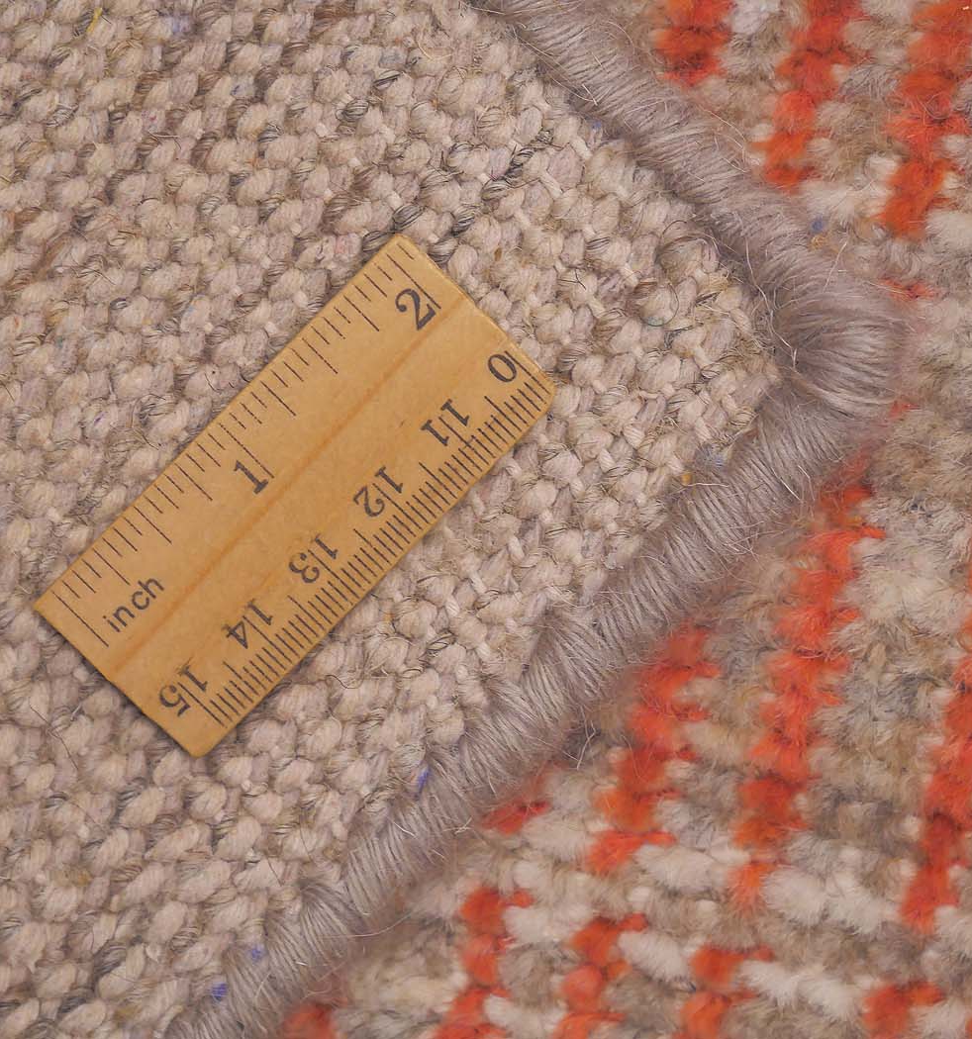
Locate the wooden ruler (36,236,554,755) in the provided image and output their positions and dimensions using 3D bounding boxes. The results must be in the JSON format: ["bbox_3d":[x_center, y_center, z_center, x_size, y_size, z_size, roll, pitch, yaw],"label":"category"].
[{"bbox_3d":[-0.020,-0.002,0.515,0.025,0.003,0.056,44,92,-4],"label":"wooden ruler"}]

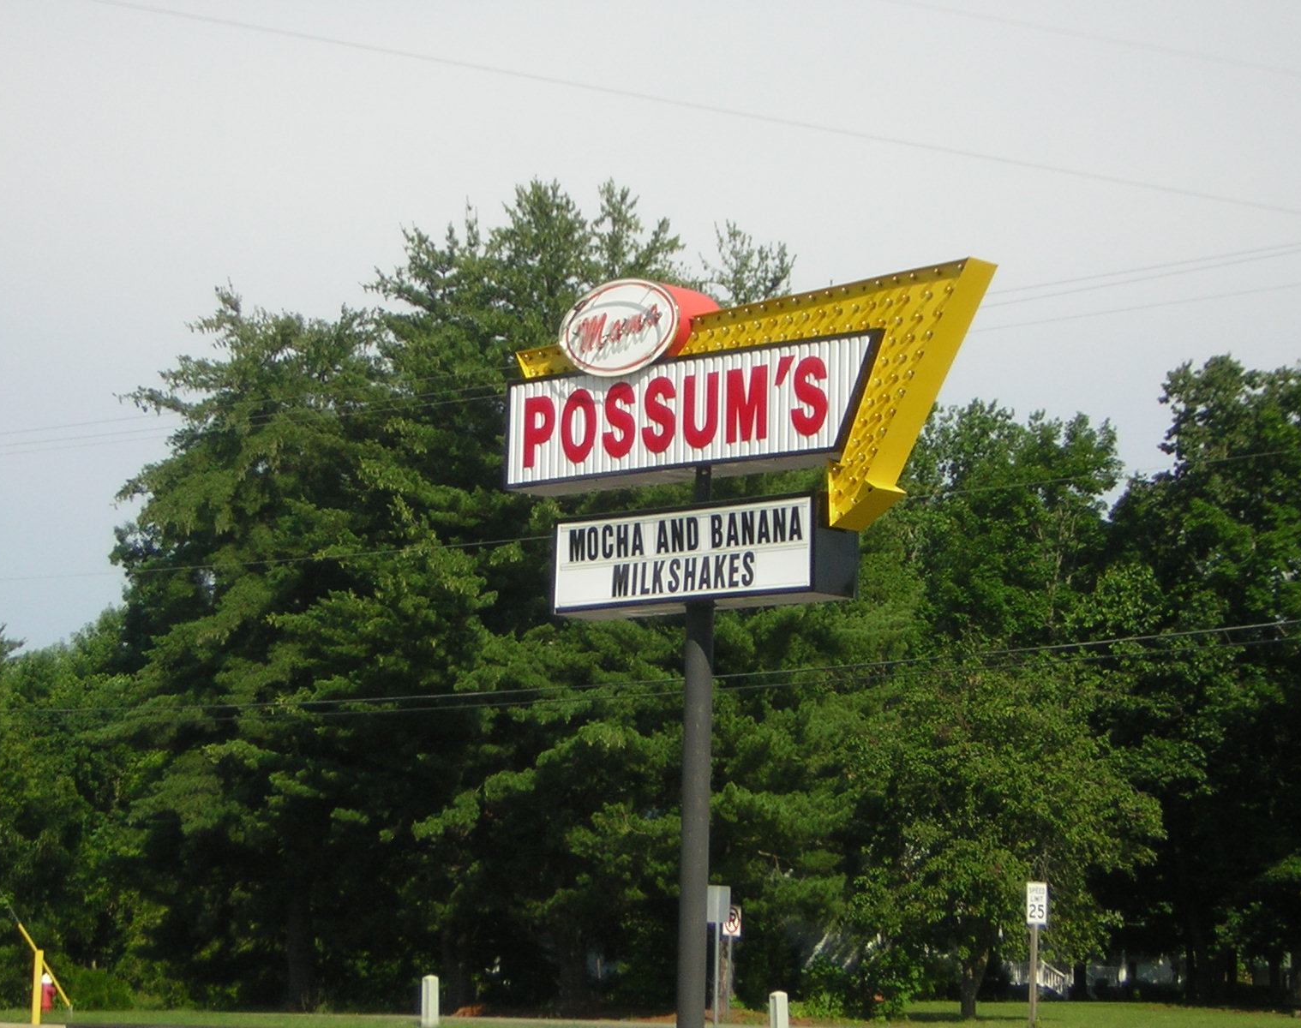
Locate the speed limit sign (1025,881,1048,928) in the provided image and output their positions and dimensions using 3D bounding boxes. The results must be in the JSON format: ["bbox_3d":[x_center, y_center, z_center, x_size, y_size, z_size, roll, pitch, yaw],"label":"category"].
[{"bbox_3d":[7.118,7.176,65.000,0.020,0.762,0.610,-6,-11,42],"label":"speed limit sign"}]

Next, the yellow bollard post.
[{"bbox_3d":[-9.564,7.392,55.000,0.125,1.170,0.125,1,-8,0],"label":"yellow bollard post"}]

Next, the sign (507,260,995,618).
[{"bbox_3d":[0.602,-0.506,22.873,3.828,2.181,0.502,-6,-11,41],"label":"sign"}]

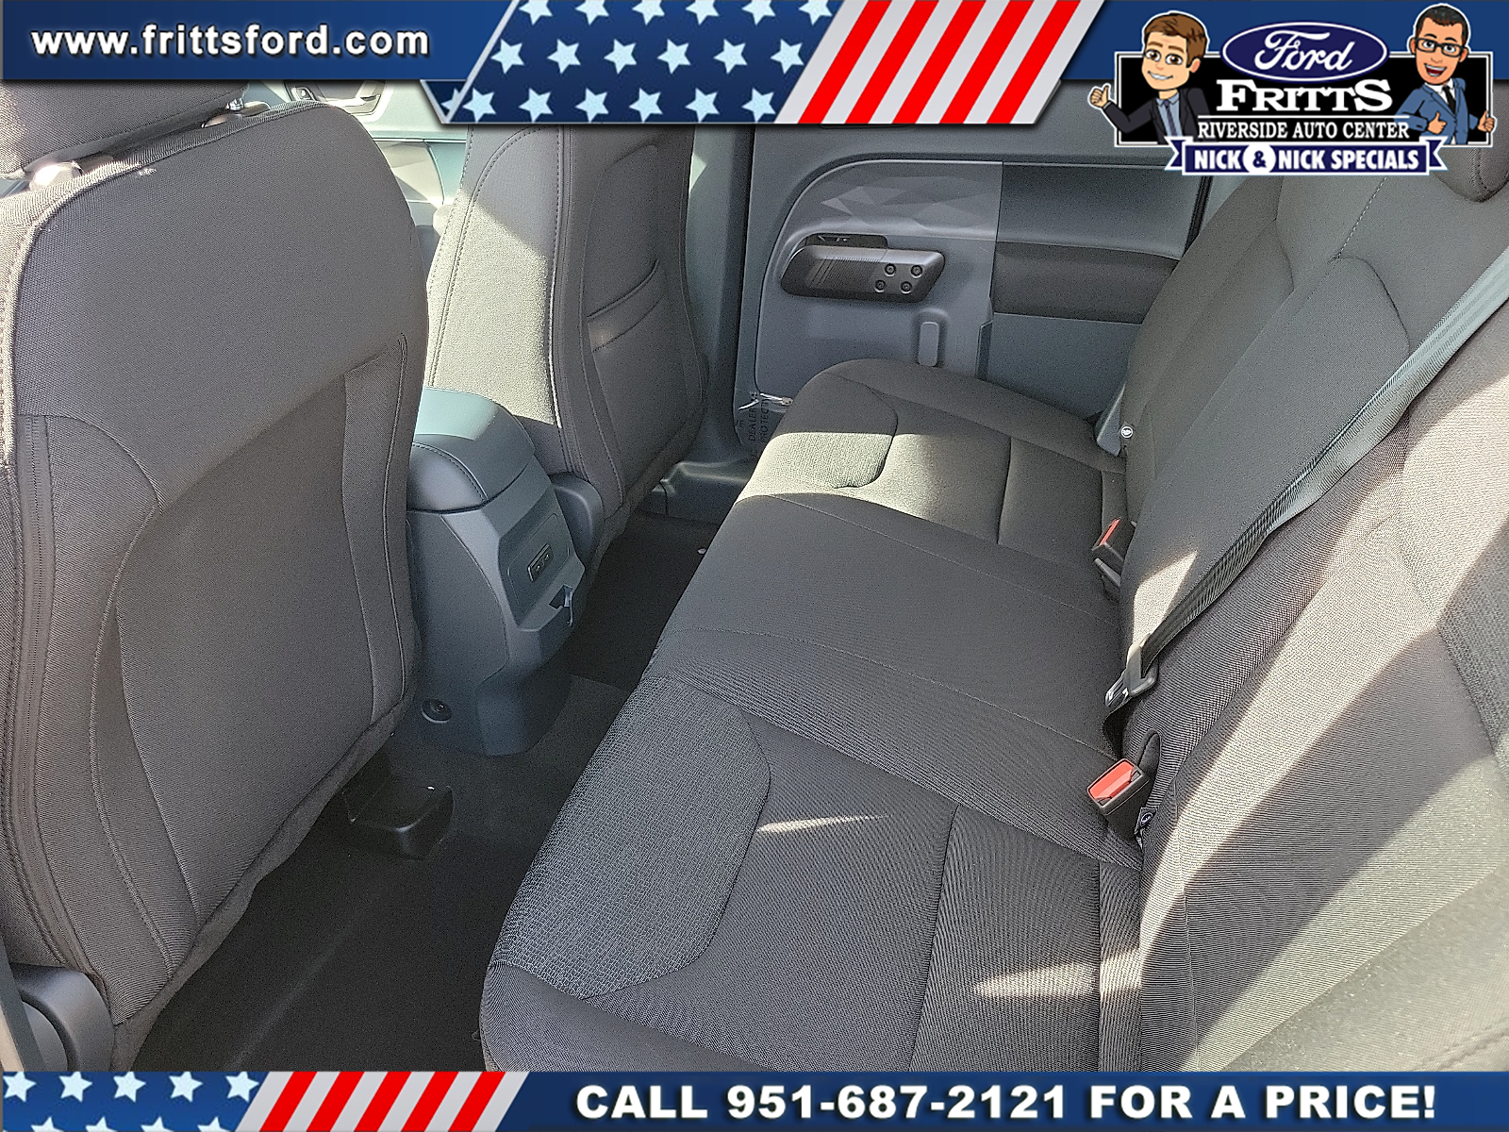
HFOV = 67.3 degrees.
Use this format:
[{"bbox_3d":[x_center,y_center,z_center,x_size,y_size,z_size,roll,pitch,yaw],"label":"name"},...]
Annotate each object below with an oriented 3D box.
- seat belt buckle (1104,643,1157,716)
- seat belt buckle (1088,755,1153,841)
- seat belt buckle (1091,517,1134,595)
[{"bbox_3d":[0.385,0.112,1.160,0.020,0.078,0.065,25,40,-8],"label":"seat belt buckle"},{"bbox_3d":[0.335,0.212,1.026,0.048,0.068,0.028,-38,41,1],"label":"seat belt buckle"},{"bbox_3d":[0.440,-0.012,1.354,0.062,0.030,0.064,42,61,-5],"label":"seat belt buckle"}]

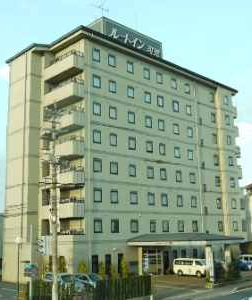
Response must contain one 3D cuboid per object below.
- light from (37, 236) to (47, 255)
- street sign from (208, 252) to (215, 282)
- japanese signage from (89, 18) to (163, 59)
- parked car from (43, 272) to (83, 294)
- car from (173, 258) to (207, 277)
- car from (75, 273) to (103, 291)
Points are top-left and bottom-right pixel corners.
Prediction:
[{"bbox_3d":[-5.157,5.802,25.300,0.440,1.150,0.380,10,-16,-43],"label":"light"},{"bbox_3d":[7.513,10.322,36.715,0.120,2.450,0.500,10,-16,-43],"label":"street sign"},{"bbox_3d":[-0.626,-12.843,53.860,10.400,3.500,5.000,10,-16,-43],"label":"japanese signage"},{"bbox_3d":[-4.983,10.970,33.697,1.500,1.620,3.550,10,-16,-43],"label":"parked car"},{"bbox_3d":[7.652,13.249,47.120,1.700,1.980,4.700,10,-16,-43],"label":"car"},{"bbox_3d":[-2.775,11.194,34.701,1.720,1.480,4.200,10,-16,-43],"label":"car"}]

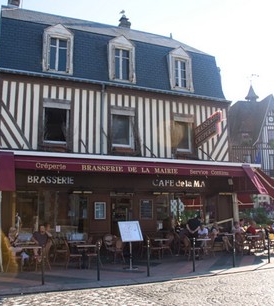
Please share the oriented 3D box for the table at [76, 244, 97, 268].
[{"bbox_3d":[-1.620,3.324,11.091,0.600,0.740,0.600,3,-10,-18],"label":"table"}]

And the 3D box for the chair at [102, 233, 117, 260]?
[{"bbox_3d":[-1.017,3.518,12.761,0.550,0.910,0.480,-5,-11,25],"label":"chair"}]

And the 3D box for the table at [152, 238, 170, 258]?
[{"bbox_3d":[0.900,3.652,13.161,0.600,0.740,0.600,3,-10,-20],"label":"table"}]

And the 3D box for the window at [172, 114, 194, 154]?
[{"bbox_3d":[2.231,-0.940,16.389,1.095,1.855,0.200,3,-11,-22],"label":"window"}]

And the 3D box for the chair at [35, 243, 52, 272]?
[{"bbox_3d":[-2.862,3.198,10.718,0.540,0.890,0.470,3,-10,-18],"label":"chair"}]

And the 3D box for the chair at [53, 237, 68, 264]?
[{"bbox_3d":[-2.773,3.520,12.597,0.540,0.890,0.470,3,-10,-20],"label":"chair"}]

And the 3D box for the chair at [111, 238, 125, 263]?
[{"bbox_3d":[-0.636,3.465,12.330,0.450,0.860,0.520,1,-10,-10],"label":"chair"}]

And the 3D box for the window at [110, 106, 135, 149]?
[{"bbox_3d":[-0.611,-1.102,15.229,1.102,1.857,0.200,3,-11,-22],"label":"window"}]

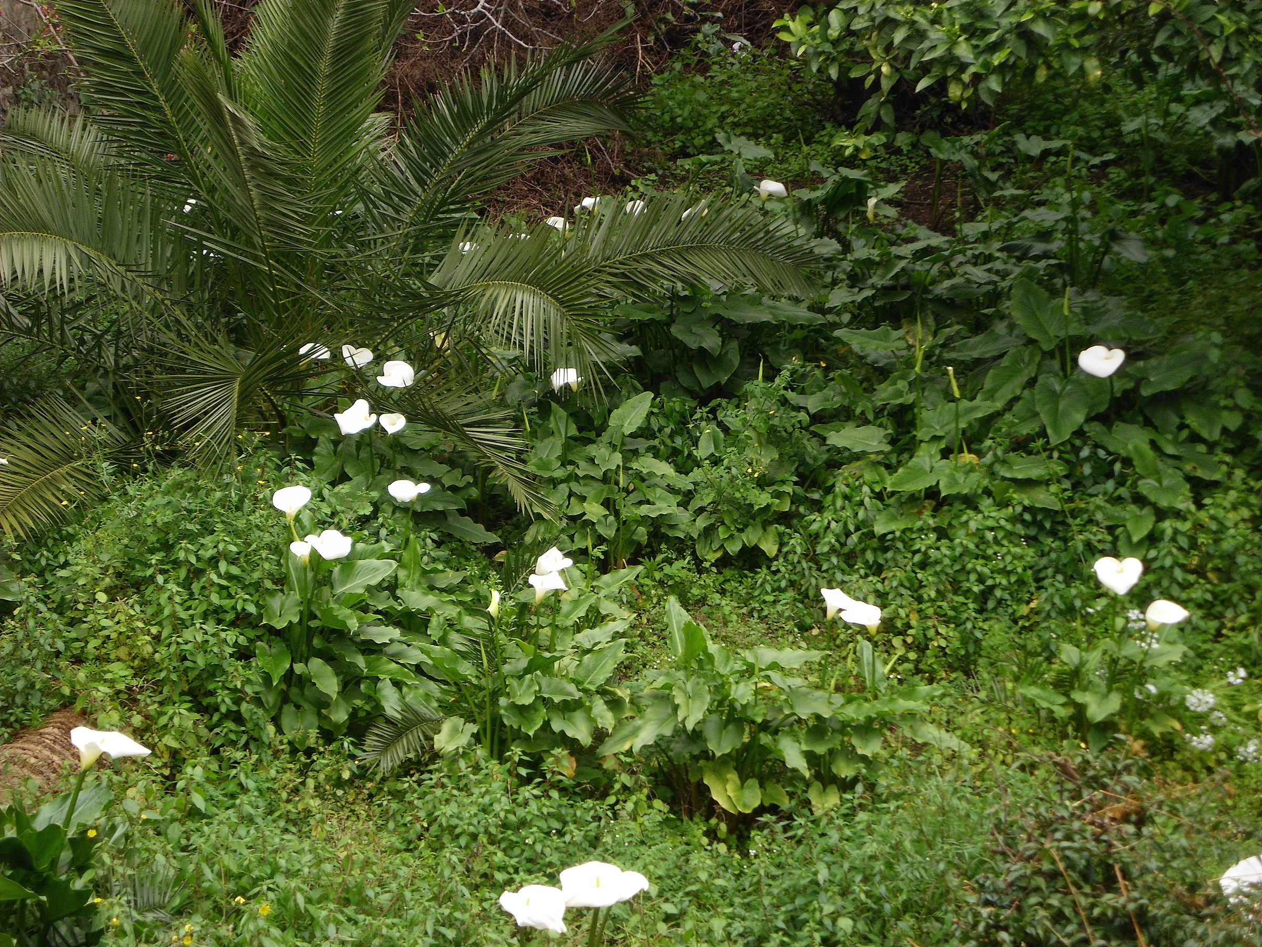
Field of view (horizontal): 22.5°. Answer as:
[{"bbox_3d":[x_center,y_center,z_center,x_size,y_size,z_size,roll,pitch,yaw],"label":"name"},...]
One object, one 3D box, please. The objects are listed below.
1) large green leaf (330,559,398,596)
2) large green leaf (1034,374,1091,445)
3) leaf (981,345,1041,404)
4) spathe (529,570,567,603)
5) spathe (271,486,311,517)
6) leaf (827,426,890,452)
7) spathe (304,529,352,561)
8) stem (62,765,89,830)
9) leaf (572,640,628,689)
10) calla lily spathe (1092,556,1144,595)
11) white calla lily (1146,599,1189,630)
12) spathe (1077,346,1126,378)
[{"bbox_3d":[-0.816,0.317,9.700,0.208,0.090,0.130,-3,12,-15],"label":"large green leaf"},{"bbox_3d":[1.442,-0.214,10.600,0.190,0.215,0.110,-2,12,-10],"label":"large green leaf"},{"bbox_3d":[1.286,-0.329,10.800,0.200,0.175,0.120,4,13,20],"label":"leaf"},{"bbox_3d":[-0.243,0.333,9.300,0.110,0.085,0.120,-10,16,-39],"label":"spathe"},{"bbox_3d":[-1.036,0.089,9.700,0.120,0.090,0.110,0,12,0],"label":"spathe"},{"bbox_3d":[0.736,-0.114,10.300,0.214,0.065,0.140,0,12,0],"label":"leaf"},{"bbox_3d":[-0.916,0.216,9.600,0.145,0.080,0.120,-4,13,-20],"label":"spathe"},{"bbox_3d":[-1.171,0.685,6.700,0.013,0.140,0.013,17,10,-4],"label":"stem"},{"bbox_3d":[-0.088,0.541,9.000,0.150,0.115,0.120,-4,13,-20],"label":"leaf"},{"bbox_3d":[1.431,0.301,9.300,0.145,0.095,0.120,0,12,0],"label":"calla lily spathe"},{"bbox_3d":[1.573,0.412,9.300,0.120,0.080,0.110,8,15,34],"label":"white calla lily"},{"bbox_3d":[1.544,-0.365,10.400,0.152,0.088,0.120,2,12,10],"label":"spathe"}]

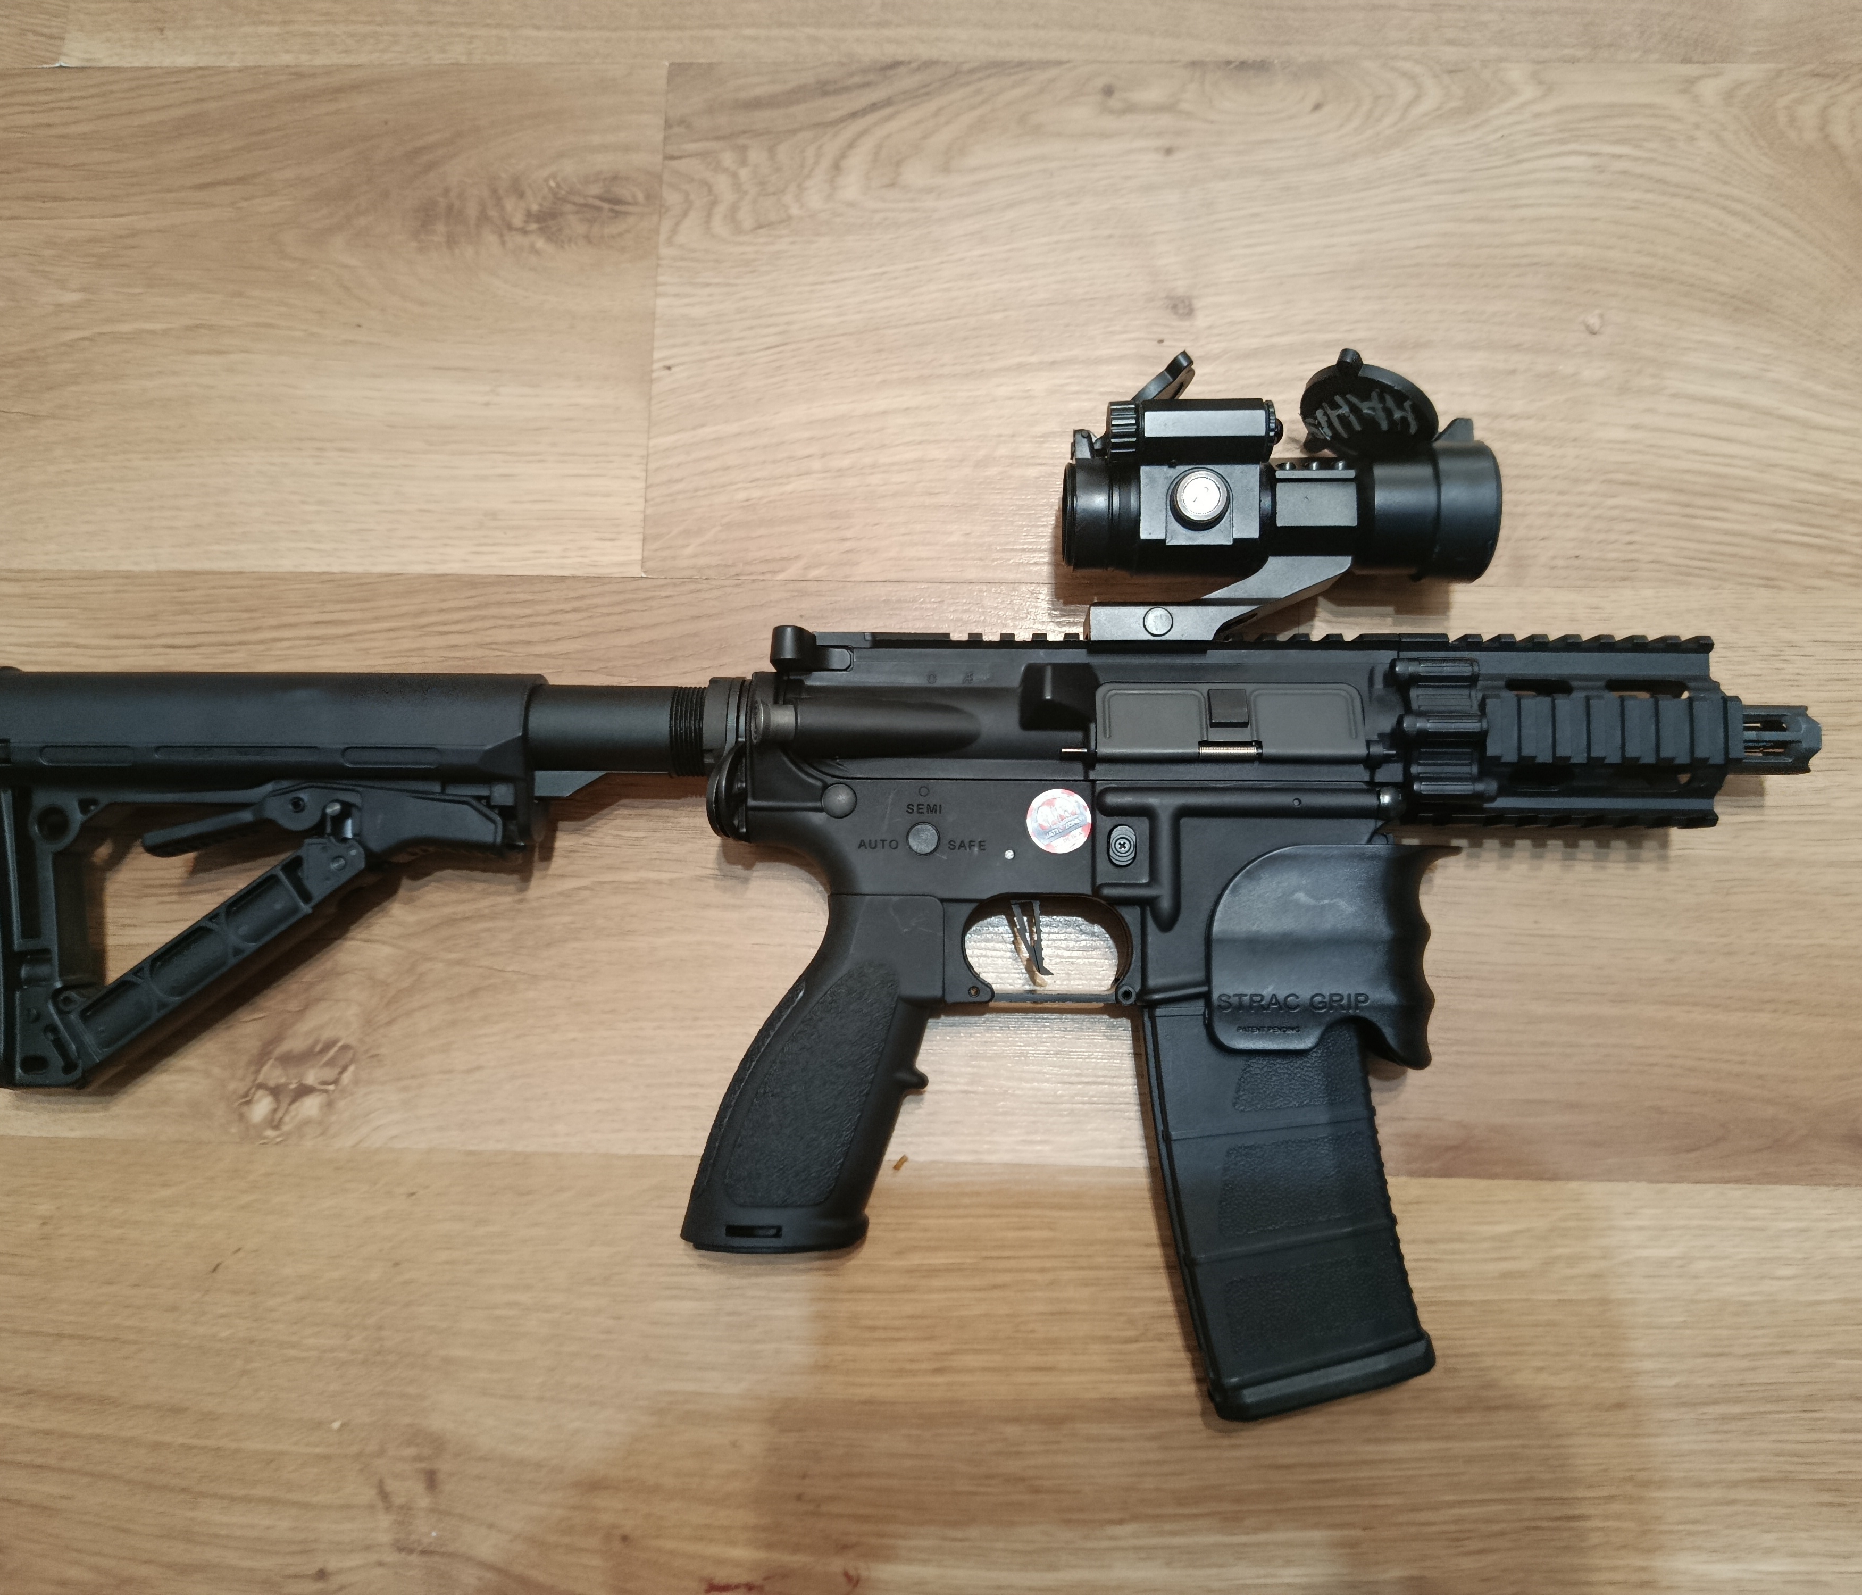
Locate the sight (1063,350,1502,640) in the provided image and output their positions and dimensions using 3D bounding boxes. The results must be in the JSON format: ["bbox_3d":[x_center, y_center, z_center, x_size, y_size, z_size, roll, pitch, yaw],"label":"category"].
[{"bbox_3d":[0.112,-0.097,0.474,0.140,0.054,0.097,1,82,2],"label":"sight"}]

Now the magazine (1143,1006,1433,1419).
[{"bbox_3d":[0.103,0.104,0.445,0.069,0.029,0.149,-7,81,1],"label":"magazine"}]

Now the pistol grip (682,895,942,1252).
[{"bbox_3d":[-0.031,0.084,0.453,0.060,0.036,0.120,14,82,4],"label":"pistol grip"}]

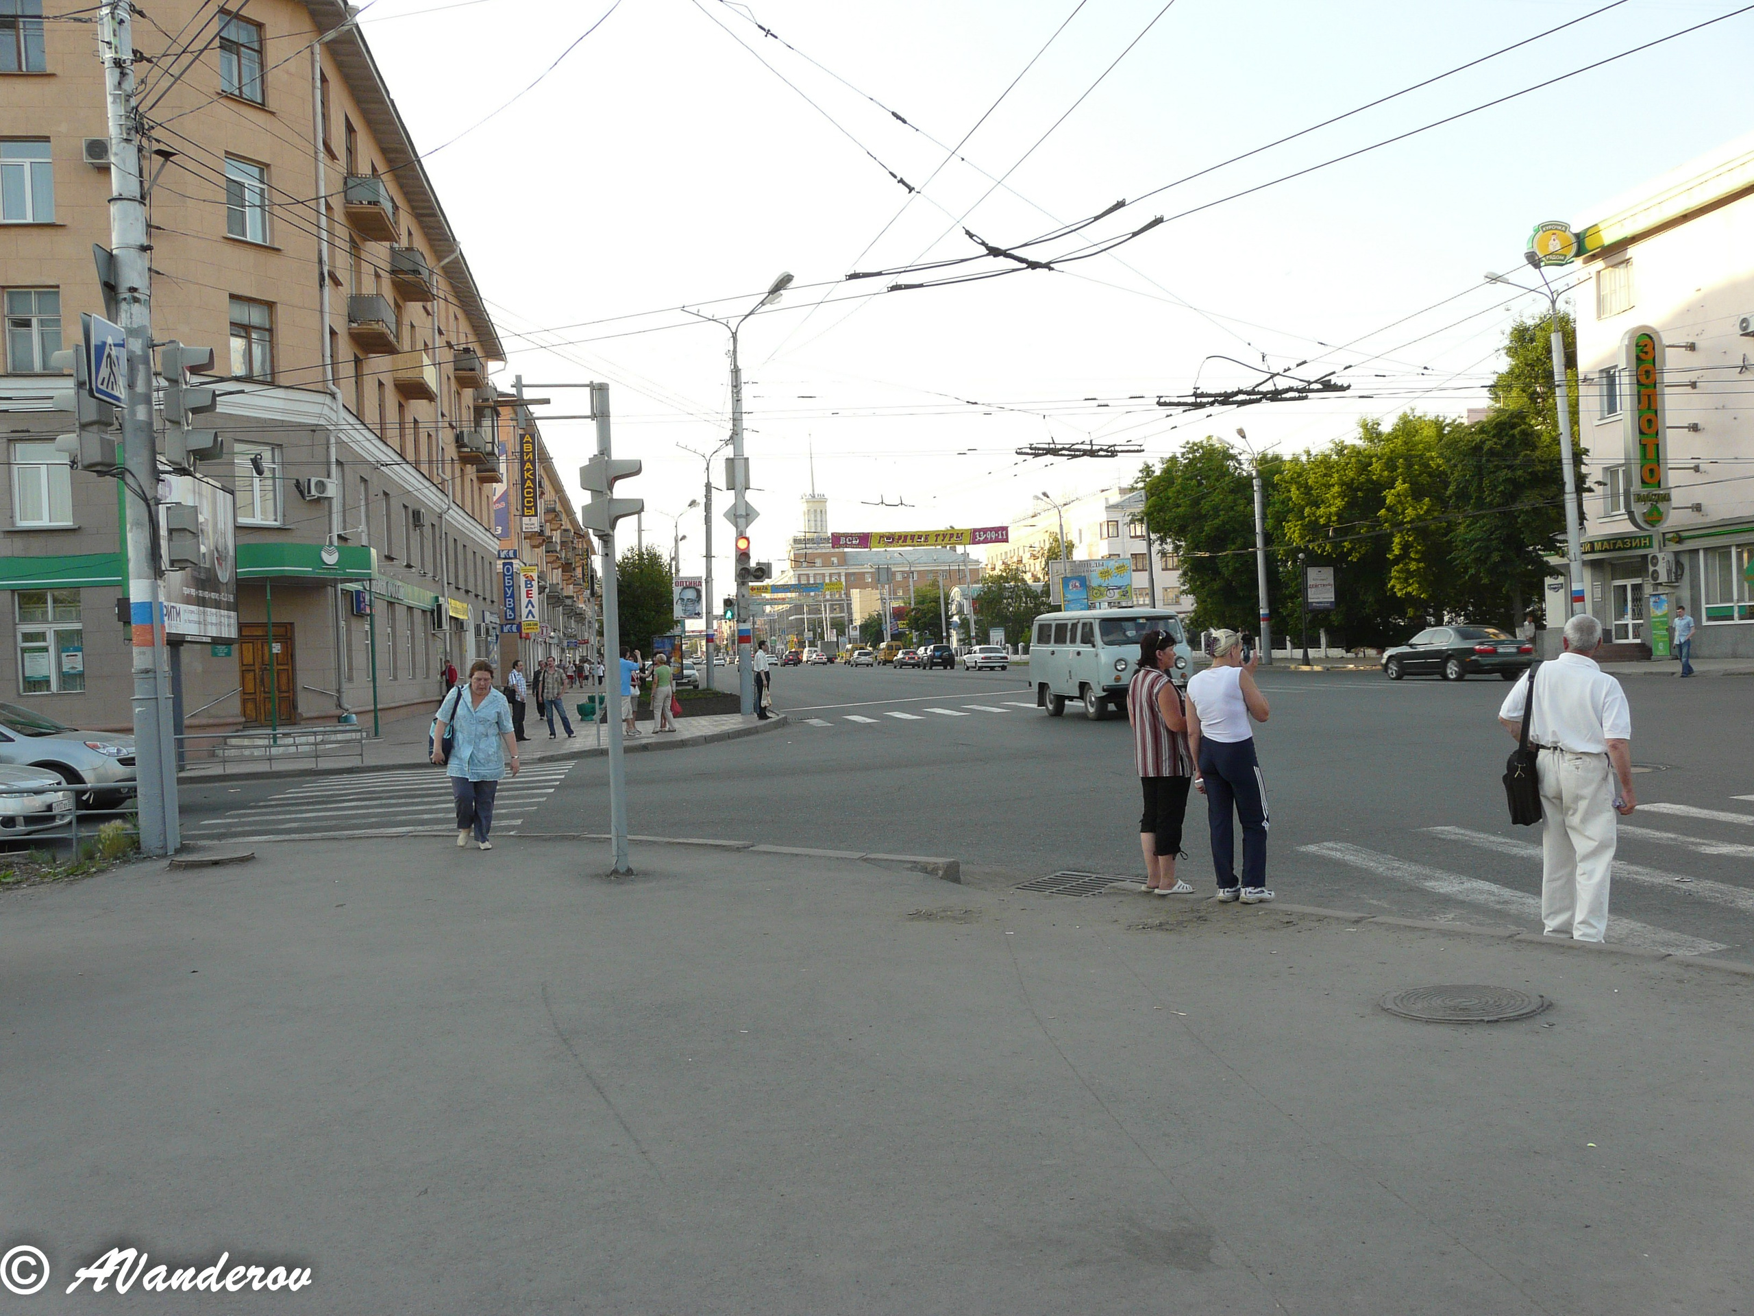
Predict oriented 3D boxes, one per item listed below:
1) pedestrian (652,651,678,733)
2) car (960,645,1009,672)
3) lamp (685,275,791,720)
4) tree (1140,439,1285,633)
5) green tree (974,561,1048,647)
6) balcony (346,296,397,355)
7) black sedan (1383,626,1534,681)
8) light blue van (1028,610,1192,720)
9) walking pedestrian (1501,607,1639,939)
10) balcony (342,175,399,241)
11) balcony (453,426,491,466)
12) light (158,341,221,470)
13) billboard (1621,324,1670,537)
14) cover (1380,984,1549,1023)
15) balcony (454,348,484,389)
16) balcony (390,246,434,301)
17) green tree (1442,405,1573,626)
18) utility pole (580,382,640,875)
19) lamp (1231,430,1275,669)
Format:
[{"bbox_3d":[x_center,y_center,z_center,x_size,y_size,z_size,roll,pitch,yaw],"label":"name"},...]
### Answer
[{"bbox_3d":[-4.402,0.735,29.500,0.560,1.650,0.420,-2,0,-14],"label":"pedestrian"},{"bbox_3d":[6.349,0.039,83.999,1.800,1.450,4.870,-2,0,-9],"label":"car"},{"bbox_3d":[-3.223,-3.859,34.284,2.500,10.500,1.900,-2,0,-9],"label":"lamp"},{"bbox_3d":[17.772,-5.664,74.969,7.600,11.700,7.400,-2,0,-9],"label":"tree"},{"bbox_3d":[10.120,-3.425,107.979,5.800,7.900,5.600,-2,0,-9],"label":"green tree"},{"bbox_3d":[-13.766,-9.169,38.980,0.910,1.030,2.650,-2,0,-9],"label":"balcony"},{"bbox_3d":[16.027,-0.113,39.000,1.790,1.440,4.800,-2,0,-9],"label":"black sedan"},{"bbox_3d":[4.517,0.108,27.746,1.960,2.070,4.370,-2,0,-11],"label":"light blue van"},{"bbox_3d":[3.489,0.616,7.195,0.600,1.710,0.400,-2,0,38],"label":"walking pedestrian"},{"bbox_3d":[-13.904,-12.394,39.075,0.930,1.030,2.680,-2,0,-9],"label":"balcony"},{"bbox_3d":[-17.295,-9.007,60.801,0.920,1.060,2.750,-2,0,-9],"label":"balcony"},{"bbox_3d":[-5.952,-2.186,12.300,0.480,1.100,0.360,-2,0,-9],"label":"light"},{"bbox_3d":[23.448,-7.005,43.300,1.300,6.200,0.350,-2,0,-9],"label":"billboard"},{"bbox_3d":[2.421,1.424,5.850,0.660,0.040,0.660,-2,0,-9],"label":"cover"},{"bbox_3d":[-17.443,-12.377,60.828,0.910,1.060,2.700,-2,0,-9],"label":"balcony"},{"bbox_3d":[-16.159,-13.410,49.500,1.000,1.100,3.100,-2,0,-9],"label":"balcony"},{"bbox_3d":[22.031,-4.377,49.476,5.000,9.000,5.000,-2,0,-9],"label":"green tree"},{"bbox_3d":[-1.912,-0.214,10.499,0.420,3.580,0.300,-2,0,-9],"label":"utility pole"},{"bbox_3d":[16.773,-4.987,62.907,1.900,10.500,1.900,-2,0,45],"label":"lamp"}]

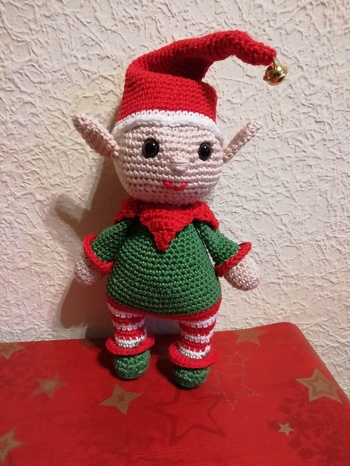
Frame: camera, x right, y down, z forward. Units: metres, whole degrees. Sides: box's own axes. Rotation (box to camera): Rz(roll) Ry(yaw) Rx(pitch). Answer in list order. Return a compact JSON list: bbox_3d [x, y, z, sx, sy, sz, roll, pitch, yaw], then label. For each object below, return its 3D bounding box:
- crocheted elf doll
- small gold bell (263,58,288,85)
[{"bbox_3d":[0.000,-0.005,0.272,0.158,0.263,0.092,0,14,-5],"label":"crocheted elf doll"},{"bbox_3d":[0.068,-0.109,0.237,0.015,0.016,0.015,-11,19,4],"label":"small gold bell"}]

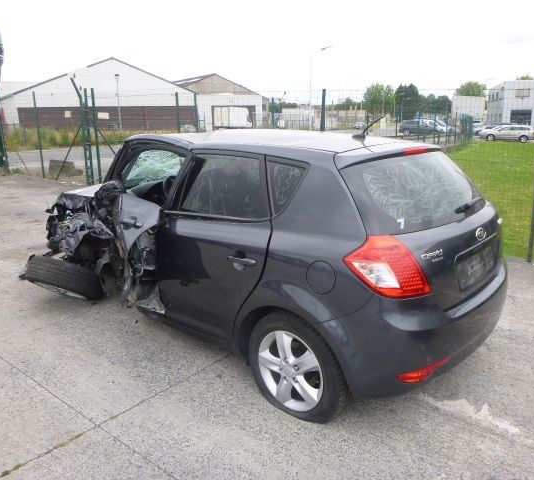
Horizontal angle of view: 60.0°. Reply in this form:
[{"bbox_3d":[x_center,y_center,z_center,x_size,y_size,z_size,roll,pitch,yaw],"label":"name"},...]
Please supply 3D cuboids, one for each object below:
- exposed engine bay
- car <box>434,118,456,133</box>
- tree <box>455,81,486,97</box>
[{"bbox_3d":[-1.251,-0.064,4.443,1.300,0.900,1.450,13,19,41],"label":"exposed engine bay"},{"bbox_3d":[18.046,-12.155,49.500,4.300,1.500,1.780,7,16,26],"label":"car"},{"bbox_3d":[35.223,-23.107,80.000,5.800,8.400,5.800,0,14,0],"label":"tree"}]

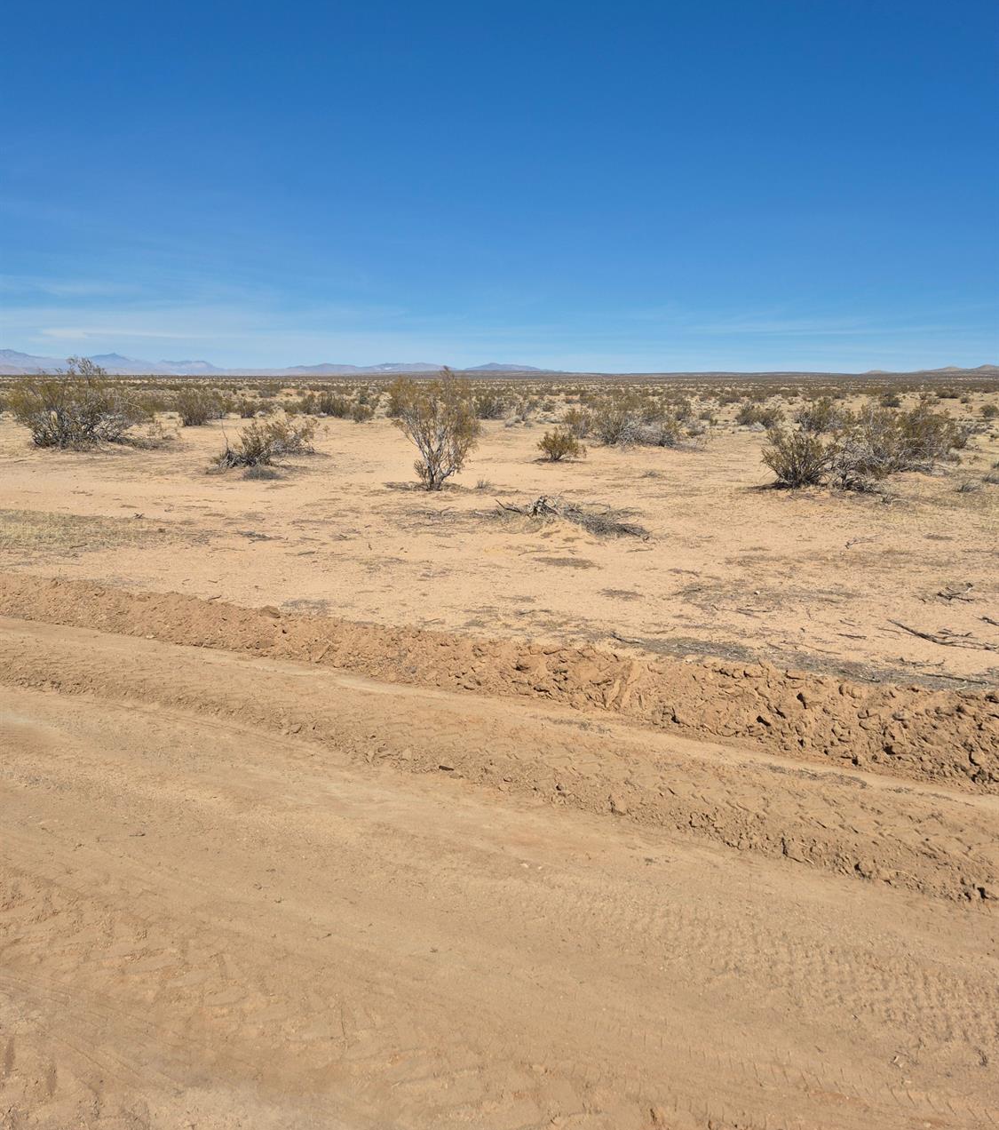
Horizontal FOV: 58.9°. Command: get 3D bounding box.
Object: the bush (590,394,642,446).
[{"bbox_3d":[2.710,-3.367,20.552,1.172,1.100,1.055,2,12,7],"label":"bush"}]

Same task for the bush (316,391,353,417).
[{"bbox_3d":[-6.441,-6.247,34.354,1.293,0.940,1.164,-2,12,-10],"label":"bush"}]

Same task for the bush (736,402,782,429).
[{"bbox_3d":[7.932,-4.581,27.009,1.325,0.765,1.192,3,13,16],"label":"bush"}]

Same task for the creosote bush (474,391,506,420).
[{"bbox_3d":[-0.347,-5.907,32.697,1.156,0.970,1.040,0,12,-1],"label":"creosote bush"}]

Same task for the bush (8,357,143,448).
[{"bbox_3d":[-9.806,-3.720,20.254,3.003,1.916,2.703,-6,13,-25],"label":"bush"}]

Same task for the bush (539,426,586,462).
[{"bbox_3d":[1.192,-2.290,16.693,0.876,0.614,0.788,1,12,4],"label":"bush"}]

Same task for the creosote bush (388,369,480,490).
[{"bbox_3d":[-0.905,-1.873,12.336,1.168,1.626,1.051,-1,12,-4],"label":"creosote bush"}]

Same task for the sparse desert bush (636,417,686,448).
[{"bbox_3d":[3.644,-3.018,19.987,1.094,0.654,0.985,2,12,10],"label":"sparse desert bush"}]

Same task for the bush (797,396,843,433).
[{"bbox_3d":[9.252,-4.352,25.484,1.279,0.957,1.151,4,13,19],"label":"bush"}]

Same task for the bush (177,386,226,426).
[{"bbox_3d":[-9.708,-5.169,28.689,1.571,1.209,1.414,-4,13,-18],"label":"bush"}]

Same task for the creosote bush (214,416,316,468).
[{"bbox_3d":[-4.252,-2.244,15.936,1.781,0.841,1.336,-3,13,-14],"label":"creosote bush"}]

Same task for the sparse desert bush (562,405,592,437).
[{"bbox_3d":[2.044,-3.764,23.250,0.742,0.744,0.668,1,12,5],"label":"sparse desert bush"}]

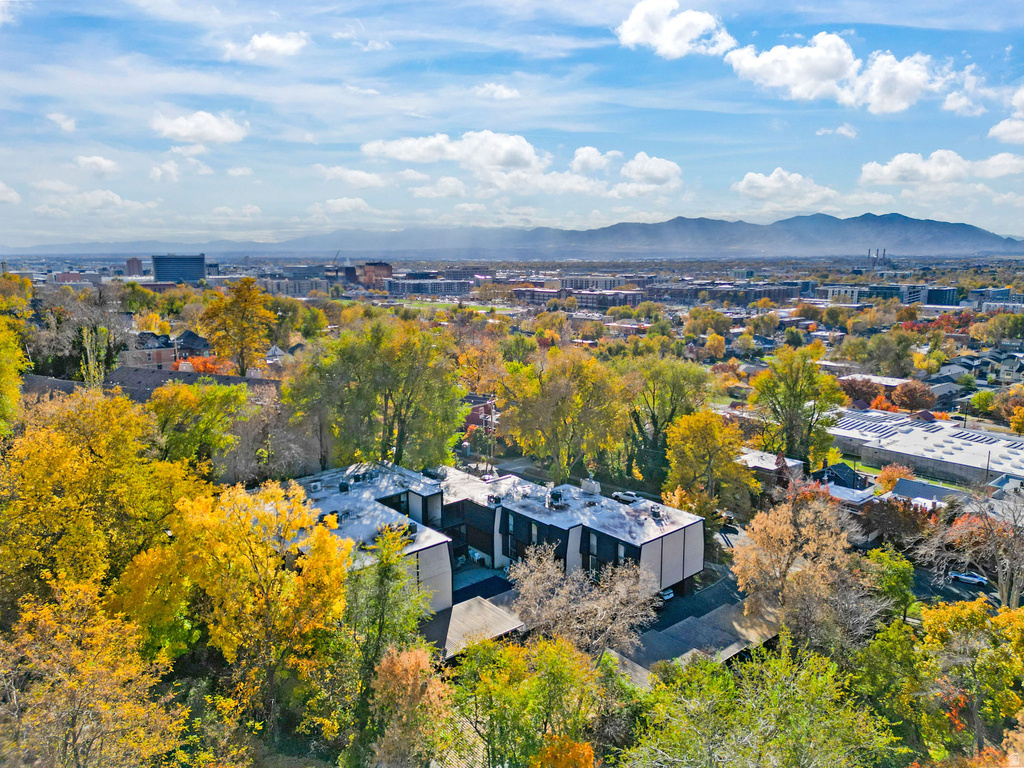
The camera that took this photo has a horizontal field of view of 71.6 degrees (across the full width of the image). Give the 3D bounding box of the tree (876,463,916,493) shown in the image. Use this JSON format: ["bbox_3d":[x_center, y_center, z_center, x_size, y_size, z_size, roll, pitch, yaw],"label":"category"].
[{"bbox_3d":[75.903,18.866,140.159,7.896,6.583,7.501,0,10,0],"label":"tree"}]

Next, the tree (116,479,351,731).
[{"bbox_3d":[-21.800,18.090,55.570,18.310,21.670,17.400,0,11,0],"label":"tree"}]

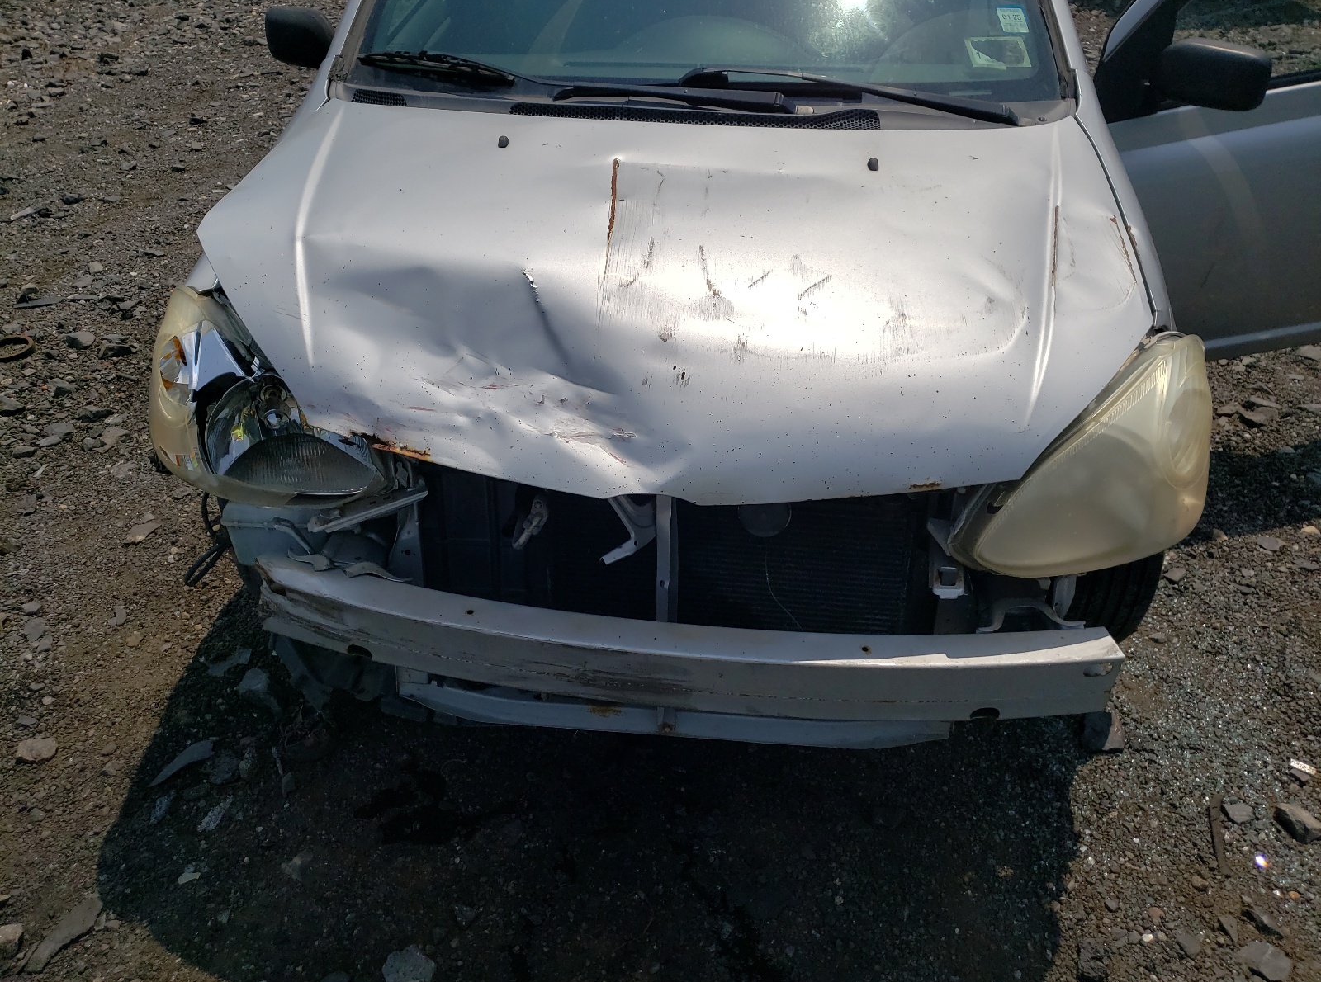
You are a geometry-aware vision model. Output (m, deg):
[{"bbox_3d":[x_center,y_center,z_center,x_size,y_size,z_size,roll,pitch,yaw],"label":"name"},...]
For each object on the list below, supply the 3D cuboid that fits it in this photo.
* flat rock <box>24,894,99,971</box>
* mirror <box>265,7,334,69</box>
[{"bbox_3d":[-0.919,0.695,1.532,0.047,0.030,0.130,15,37,21],"label":"flat rock"},{"bbox_3d":[-0.785,-1.030,2.262,0.185,0.130,0.110,1,34,2],"label":"mirror"}]

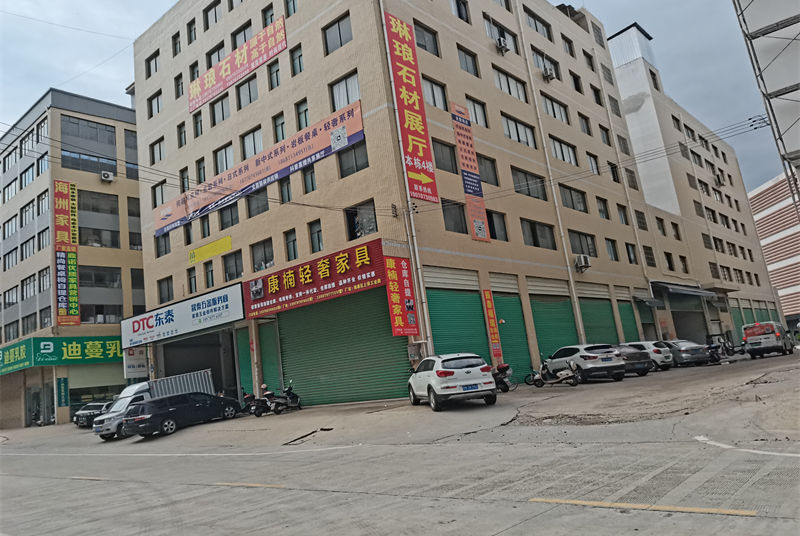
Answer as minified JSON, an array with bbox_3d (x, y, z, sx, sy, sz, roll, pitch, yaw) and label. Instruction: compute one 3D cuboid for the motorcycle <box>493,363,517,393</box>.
[{"bbox_3d":[3.681,4.424,23.898,0.700,1.120,1.850,0,-13,-33],"label":"motorcycle"}]

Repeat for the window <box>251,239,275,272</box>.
[{"bbox_3d":[-7.167,-0.651,31.284,1.681,1.492,0.150,-17,-14,38],"label":"window"}]

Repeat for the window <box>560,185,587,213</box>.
[{"bbox_3d":[11.357,-4.460,39.029,0.150,1.590,3.865,-17,-15,39],"label":"window"}]

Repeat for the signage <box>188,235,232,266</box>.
[{"bbox_3d":[-11.399,-1.045,35.930,4.471,0.840,0.070,-16,-14,39],"label":"signage"}]

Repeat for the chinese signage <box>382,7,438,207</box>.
[{"bbox_3d":[0.585,-7.247,26.990,0.120,8.736,2.059,-15,-13,38],"label":"chinese signage"}]

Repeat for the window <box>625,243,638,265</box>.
[{"bbox_3d":[16.860,-0.996,43.866,0.200,1.500,1.650,-17,-14,39],"label":"window"}]

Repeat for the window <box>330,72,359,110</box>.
[{"bbox_3d":[-2.565,-8.224,28.010,1.787,1.467,0.150,-17,-14,38],"label":"window"}]

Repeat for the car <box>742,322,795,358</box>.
[{"bbox_3d":[21.700,4.220,35.300,1.690,1.960,4.500,-16,-14,38],"label":"car"}]

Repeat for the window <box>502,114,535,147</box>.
[{"bbox_3d":[6.926,-7.978,35.351,0.200,1.484,4.086,-15,-13,38],"label":"window"}]

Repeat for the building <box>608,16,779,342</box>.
[{"bbox_3d":[31.887,-4.713,76.185,17.000,32.357,36.309,-17,-14,40],"label":"building"}]

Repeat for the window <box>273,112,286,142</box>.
[{"bbox_3d":[-6.247,-7.213,31.009,0.854,1.449,0.150,-17,-14,38],"label":"window"}]

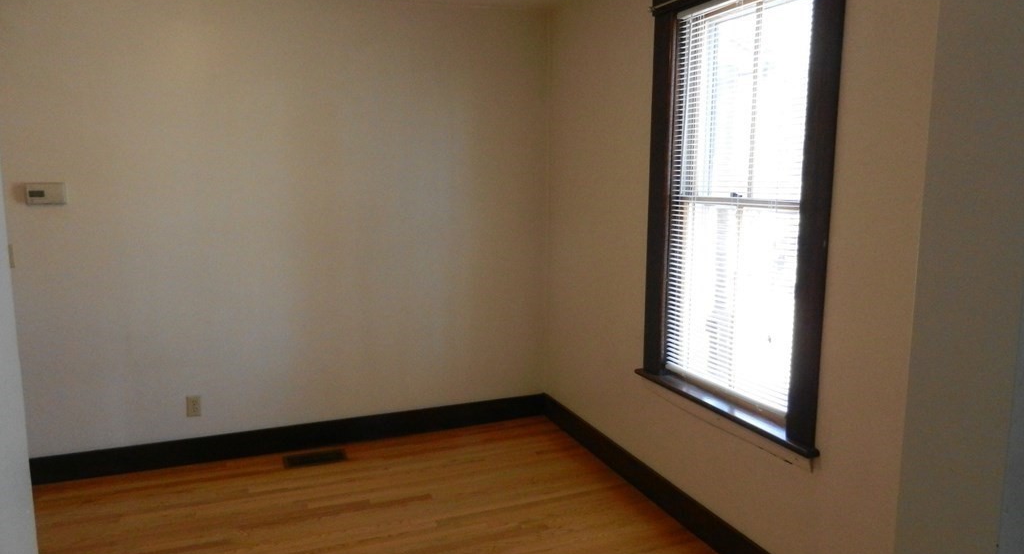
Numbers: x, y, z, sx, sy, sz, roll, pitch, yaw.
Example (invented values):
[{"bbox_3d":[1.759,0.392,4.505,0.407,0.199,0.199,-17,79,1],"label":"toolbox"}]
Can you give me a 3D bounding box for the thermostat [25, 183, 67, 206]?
[{"bbox_3d":[-2.332,-0.414,3.699,0.163,0.105,0.034,-4,10,-21],"label":"thermostat"}]

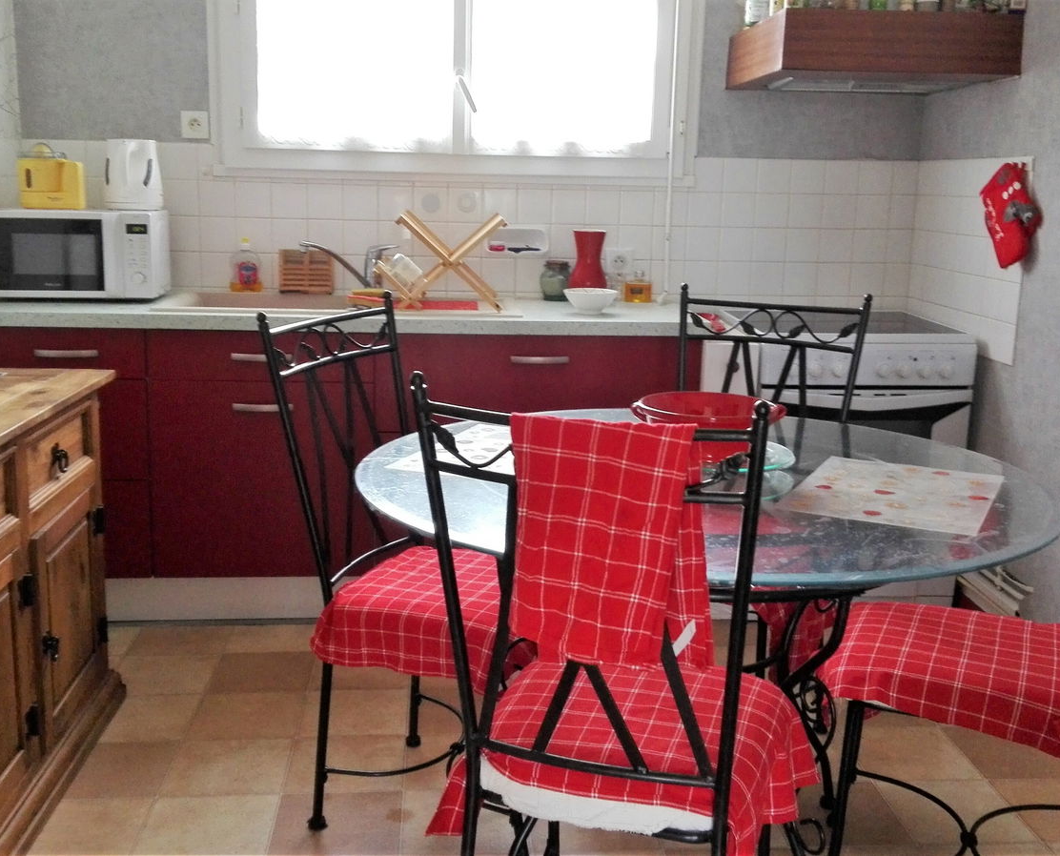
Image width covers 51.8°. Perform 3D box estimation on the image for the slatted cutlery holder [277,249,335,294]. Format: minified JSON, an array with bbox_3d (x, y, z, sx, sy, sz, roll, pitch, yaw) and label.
[{"bbox_3d":[-0.696,-0.488,3.401,0.165,0.143,0.075,0,13,-5],"label":"slatted cutlery holder"}]

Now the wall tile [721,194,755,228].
[{"bbox_3d":[0.675,-0.701,3.511,0.108,0.108,0.010,0,13,-5],"label":"wall tile"}]

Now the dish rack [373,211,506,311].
[{"bbox_3d":[-0.260,-0.503,3.256,0.355,0.262,0.370,0,13,-5],"label":"dish rack"}]

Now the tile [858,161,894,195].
[{"bbox_3d":[1.099,-0.794,3.467,0.107,0.107,0.012,0,12,-4],"label":"tile"}]

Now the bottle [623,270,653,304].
[{"bbox_3d":[0.346,-0.456,3.473,0.081,0.098,0.042,0,13,-5],"label":"bottle"}]

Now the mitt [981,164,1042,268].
[{"bbox_3d":[1.243,-0.557,2.842,0.059,0.259,0.227,0,12,-4],"label":"mitt"}]

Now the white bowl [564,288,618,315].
[{"bbox_3d":[0.176,-0.366,3.146,0.145,0.064,0.145,1,13,0],"label":"white bowl"}]

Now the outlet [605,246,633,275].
[{"bbox_3d":[0.288,-0.538,3.518,0.084,0.083,0.020,0,11,-4],"label":"outlet"}]

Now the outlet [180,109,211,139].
[{"bbox_3d":[-1.029,-0.933,3.358,0.084,0.083,0.020,0,11,-4],"label":"outlet"}]

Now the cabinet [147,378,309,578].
[{"bbox_3d":[-0.739,0.098,3.189,0.604,0.550,0.473,0,12,-4],"label":"cabinet"}]

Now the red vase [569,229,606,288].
[{"bbox_3d":[0.179,-0.497,3.385,0.111,0.217,0.111,0,12,-4],"label":"red vase"}]

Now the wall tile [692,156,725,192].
[{"bbox_3d":[0.563,-0.813,3.491,0.108,0.108,0.010,0,11,-4],"label":"wall tile"}]

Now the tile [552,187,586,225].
[{"bbox_3d":[0.127,-0.704,3.467,0.108,0.108,0.010,0,13,-5],"label":"tile"}]

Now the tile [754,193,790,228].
[{"bbox_3d":[0.780,-0.704,3.527,0.108,0.108,0.010,0,11,-4],"label":"tile"}]

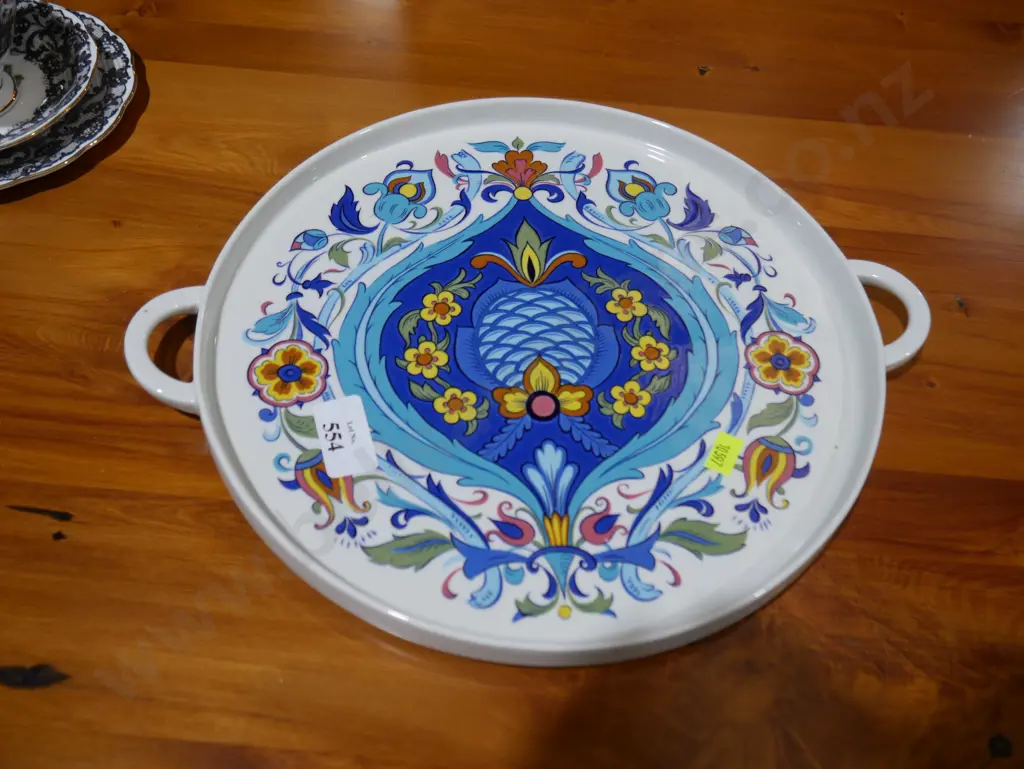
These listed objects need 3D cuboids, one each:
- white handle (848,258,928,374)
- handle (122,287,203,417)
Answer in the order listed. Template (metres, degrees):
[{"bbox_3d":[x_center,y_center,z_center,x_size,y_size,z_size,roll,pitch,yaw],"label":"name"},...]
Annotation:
[{"bbox_3d":[0.187,-0.037,0.440,0.035,0.014,0.069,-3,56,-5],"label":"white handle"},{"bbox_3d":[-0.158,-0.018,0.405,0.035,0.014,0.069,-4,56,-6],"label":"handle"}]

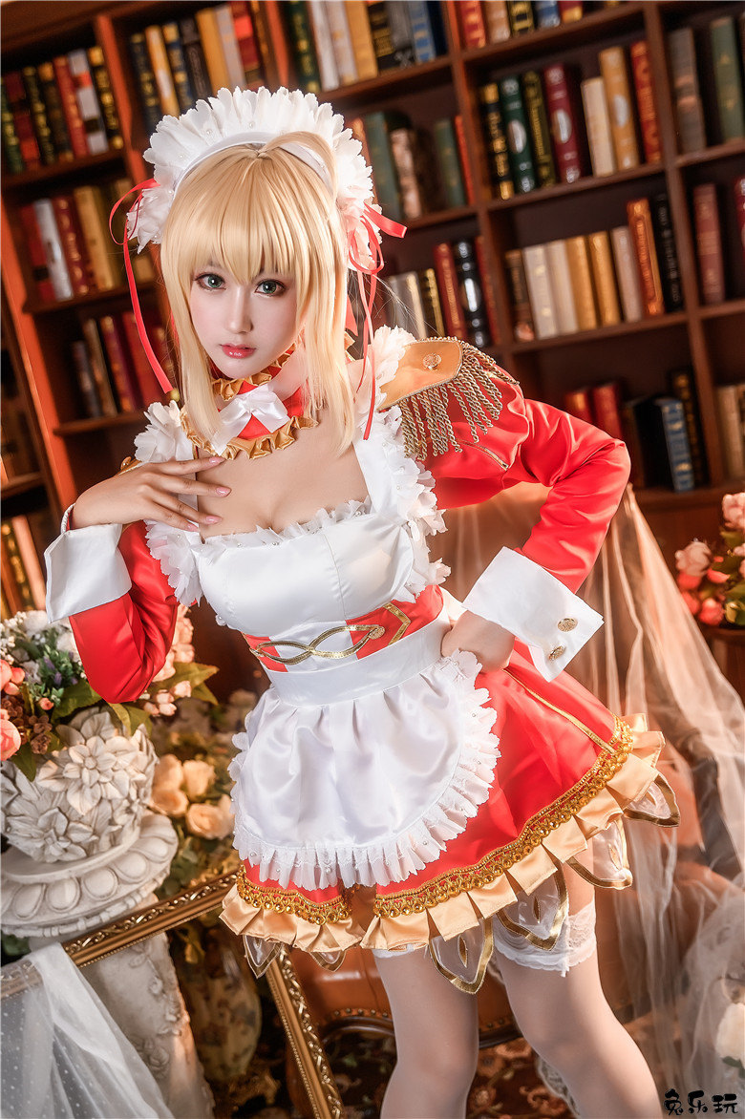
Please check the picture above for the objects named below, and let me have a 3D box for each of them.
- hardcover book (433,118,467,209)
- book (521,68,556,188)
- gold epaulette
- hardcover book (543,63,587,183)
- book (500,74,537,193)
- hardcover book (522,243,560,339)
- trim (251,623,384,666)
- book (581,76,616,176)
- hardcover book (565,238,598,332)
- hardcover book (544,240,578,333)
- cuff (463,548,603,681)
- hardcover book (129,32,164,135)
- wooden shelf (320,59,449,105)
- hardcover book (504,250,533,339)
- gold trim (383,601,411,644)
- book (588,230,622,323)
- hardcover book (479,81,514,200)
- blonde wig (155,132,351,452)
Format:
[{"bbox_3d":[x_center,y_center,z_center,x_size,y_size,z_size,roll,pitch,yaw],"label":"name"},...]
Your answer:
[{"bbox_3d":[0.198,-0.908,2.862,0.038,0.185,0.128,-7,12,23],"label":"hardcover book"},{"bbox_3d":[0.395,-0.959,2.790,0.035,0.239,0.165,-7,12,23],"label":"book"},{"bbox_3d":[0.089,-0.190,1.440,0.150,0.120,0.120,-7,15,19],"label":"gold epaulette"},{"bbox_3d":[0.419,-0.926,2.649,0.043,0.230,0.165,-6,15,19],"label":"hardcover book"},{"bbox_3d":[0.350,-0.970,2.862,0.041,0.253,0.180,-8,10,18],"label":"book"},{"bbox_3d":[0.407,-0.626,2.902,0.044,0.202,0.145,-8,10,18],"label":"hardcover book"},{"bbox_3d":[-0.064,0.100,1.475,0.155,0.040,0.045,-6,16,24],"label":"trim"},{"bbox_3d":[0.518,-0.965,2.798,0.042,0.204,0.150,-8,10,18],"label":"book"},{"bbox_3d":[0.490,-0.630,2.828,0.042,0.204,0.141,-7,12,23],"label":"hardcover book"},{"bbox_3d":[0.449,-0.625,2.845,0.041,0.203,0.140,-7,12,23],"label":"hardcover book"},{"bbox_3d":[0.192,0.067,1.490,0.103,0.138,0.100,-58,16,-15],"label":"cuff"},{"bbox_3d":[-0.515,-1.173,3.096,0.039,0.238,0.165,-7,12,23],"label":"hardcover book"},{"bbox_3d":[0.028,-1.042,2.759,0.369,0.023,0.260,-7,15,19],"label":"wooden shelf"},{"bbox_3d":[0.360,-0.620,2.917,0.038,0.197,0.145,-8,10,18],"label":"hardcover book"},{"bbox_3d":[0.028,0.072,1.430,0.036,0.050,0.012,-14,6,-16],"label":"gold trim"},{"bbox_3d":[0.537,-0.634,2.807,0.038,0.202,0.140,-7,12,23],"label":"book"},{"bbox_3d":[0.288,-0.907,2.696,0.037,0.233,0.165,-5,16,19],"label":"hardcover book"},{"bbox_3d":[-0.132,-0.306,1.410,0.210,0.315,0.245,4,21,-5],"label":"blonde wig"}]

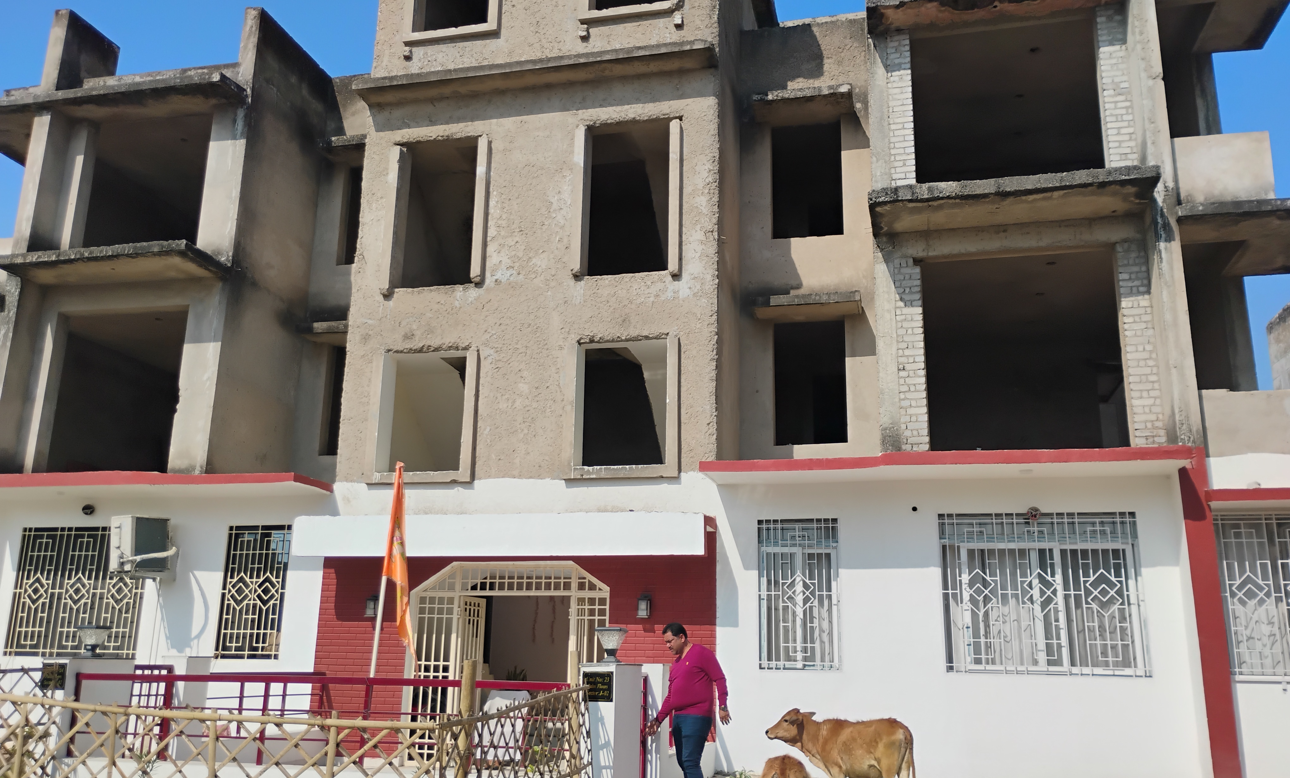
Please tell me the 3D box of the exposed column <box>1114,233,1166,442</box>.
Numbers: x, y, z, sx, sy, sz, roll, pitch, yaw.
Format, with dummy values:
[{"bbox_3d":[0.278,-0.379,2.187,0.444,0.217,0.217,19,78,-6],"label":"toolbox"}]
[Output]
[{"bbox_3d":[5.794,-0.471,12.261,0.362,2.632,0.244,-2,-15,13],"label":"exposed column"}]

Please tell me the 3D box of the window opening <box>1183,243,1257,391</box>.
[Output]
[{"bbox_3d":[6.530,-0.736,11.837,0.675,1.840,0.307,-2,-15,13],"label":"window opening"}]

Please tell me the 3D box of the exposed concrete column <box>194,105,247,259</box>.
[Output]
[{"bbox_3d":[-6.355,-3.052,15.927,0.620,2.519,0.301,-2,-15,13],"label":"exposed concrete column"}]

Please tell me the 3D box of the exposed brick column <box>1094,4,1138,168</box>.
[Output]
[{"bbox_3d":[5.701,-3.485,12.660,0.307,2.351,0.266,-2,-15,13],"label":"exposed brick column"}]

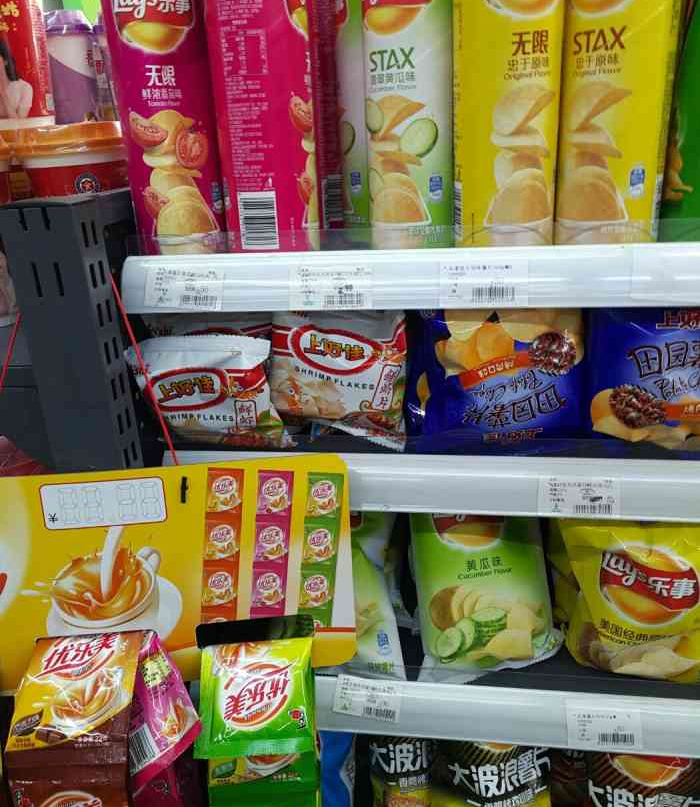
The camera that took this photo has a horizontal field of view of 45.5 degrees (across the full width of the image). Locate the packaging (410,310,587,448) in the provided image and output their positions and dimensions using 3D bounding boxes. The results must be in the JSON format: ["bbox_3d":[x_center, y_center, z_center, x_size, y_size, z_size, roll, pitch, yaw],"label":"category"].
[{"bbox_3d":[0.108,-0.053,0.625,0.130,0.158,0.052,-2,-5,4],"label":"packaging"}]

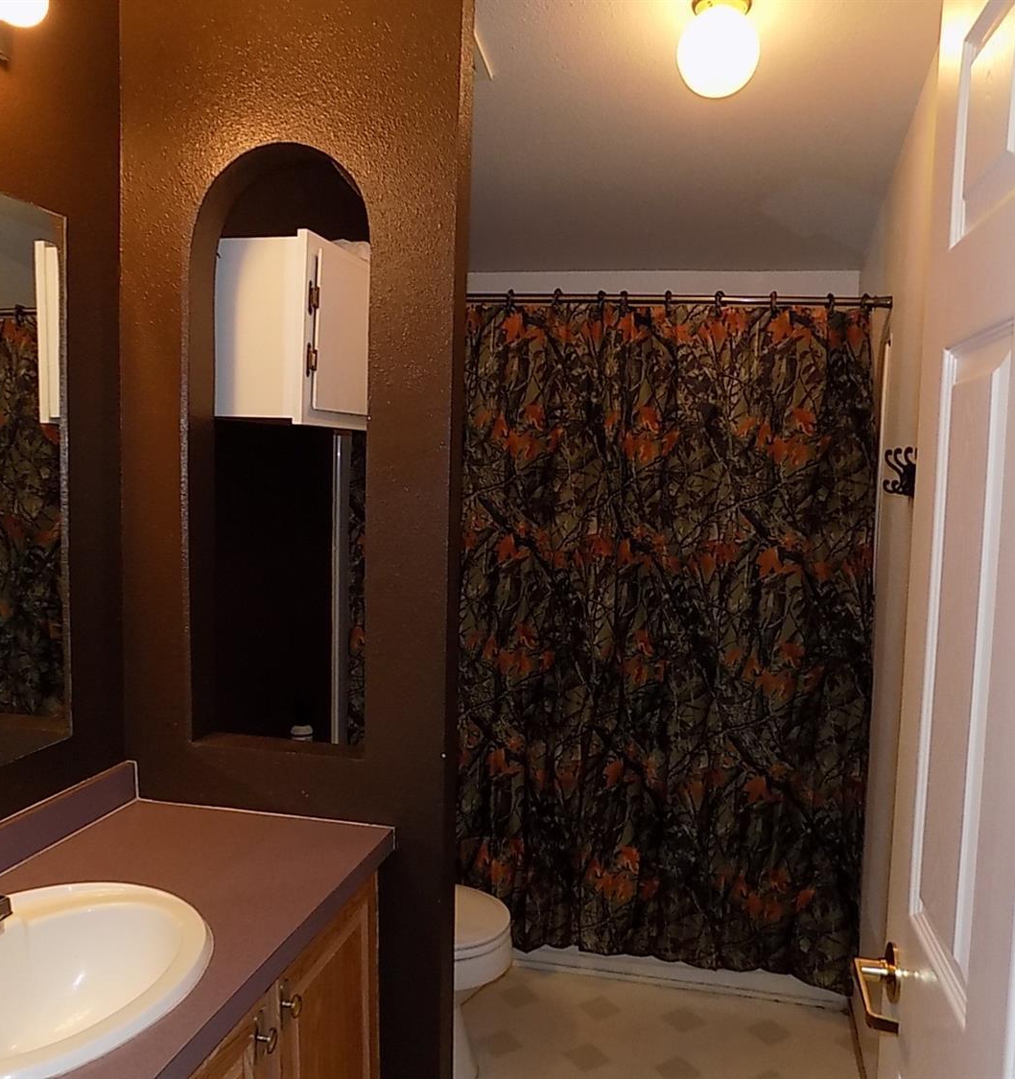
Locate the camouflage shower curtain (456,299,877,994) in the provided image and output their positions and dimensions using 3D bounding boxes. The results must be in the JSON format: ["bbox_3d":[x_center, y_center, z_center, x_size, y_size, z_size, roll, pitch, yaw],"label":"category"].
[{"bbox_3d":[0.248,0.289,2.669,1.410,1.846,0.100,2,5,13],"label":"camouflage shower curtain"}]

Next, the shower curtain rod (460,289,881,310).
[{"bbox_3d":[0.244,-0.654,2.602,1.510,0.030,0.030,4,5,13],"label":"shower curtain rod"}]

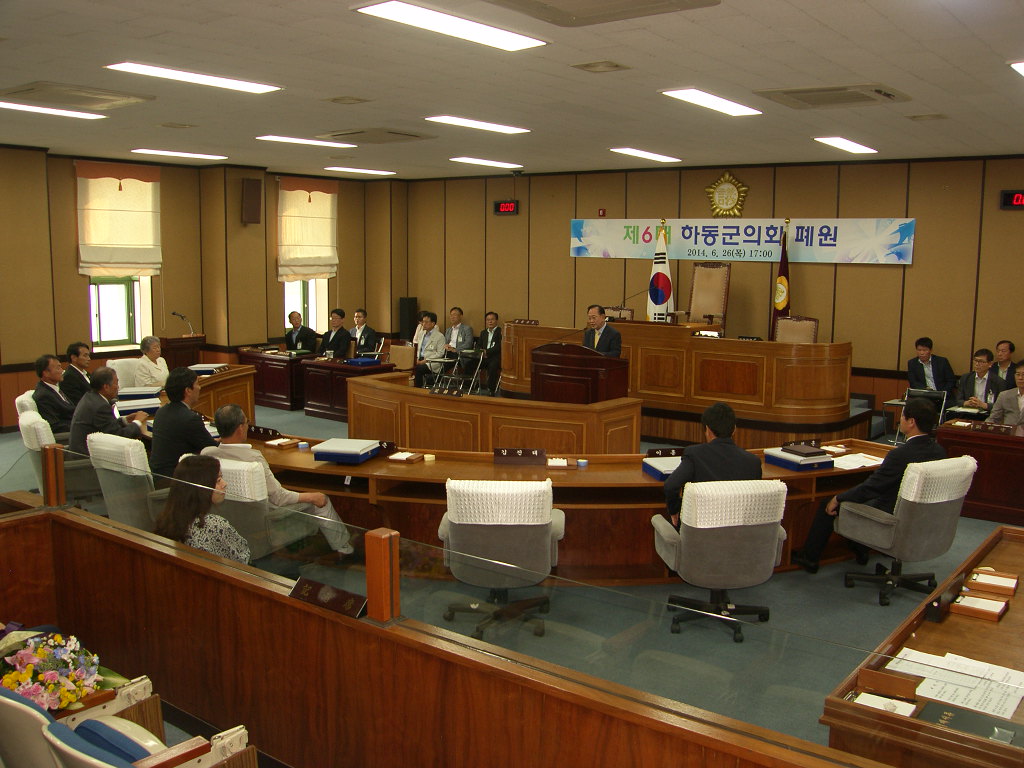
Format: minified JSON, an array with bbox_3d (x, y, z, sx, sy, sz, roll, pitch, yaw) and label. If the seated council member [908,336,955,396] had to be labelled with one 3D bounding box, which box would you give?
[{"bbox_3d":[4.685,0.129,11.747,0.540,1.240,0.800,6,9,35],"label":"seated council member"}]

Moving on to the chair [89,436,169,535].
[{"bbox_3d":[-2.425,0.758,7.020,0.740,0.880,0.700,5,8,31],"label":"chair"}]

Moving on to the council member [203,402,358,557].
[{"bbox_3d":[-1.452,0.671,6.523,0.600,1.200,1.020,6,9,40],"label":"council member"}]

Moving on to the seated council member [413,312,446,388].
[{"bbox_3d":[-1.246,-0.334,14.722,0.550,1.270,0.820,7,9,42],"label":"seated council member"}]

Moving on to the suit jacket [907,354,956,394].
[{"bbox_3d":[4.639,-0.061,11.531,0.530,0.610,0.380,4,8,27],"label":"suit jacket"}]

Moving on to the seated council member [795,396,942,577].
[{"bbox_3d":[2.456,0.697,6.881,0.560,1.240,0.880,-4,8,-32],"label":"seated council member"}]

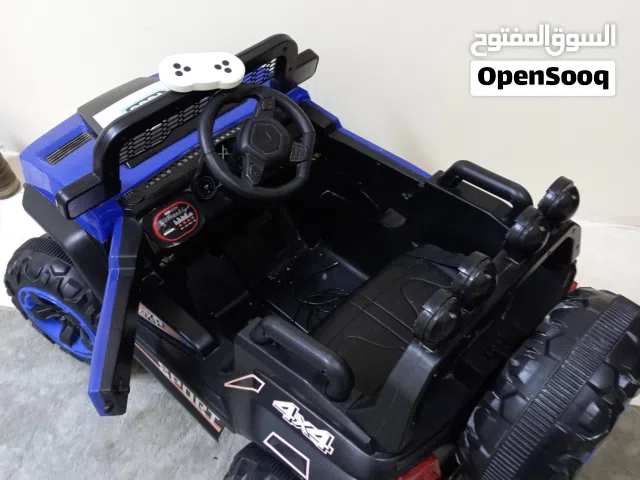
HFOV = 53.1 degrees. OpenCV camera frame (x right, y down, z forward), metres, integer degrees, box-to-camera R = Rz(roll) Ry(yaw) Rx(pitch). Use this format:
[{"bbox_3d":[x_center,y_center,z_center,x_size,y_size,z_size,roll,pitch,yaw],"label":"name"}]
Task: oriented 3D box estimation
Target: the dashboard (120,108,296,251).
[{"bbox_3d":[-0.186,-0.118,1.253,0.080,0.142,0.413,36,58,28],"label":"dashboard"}]

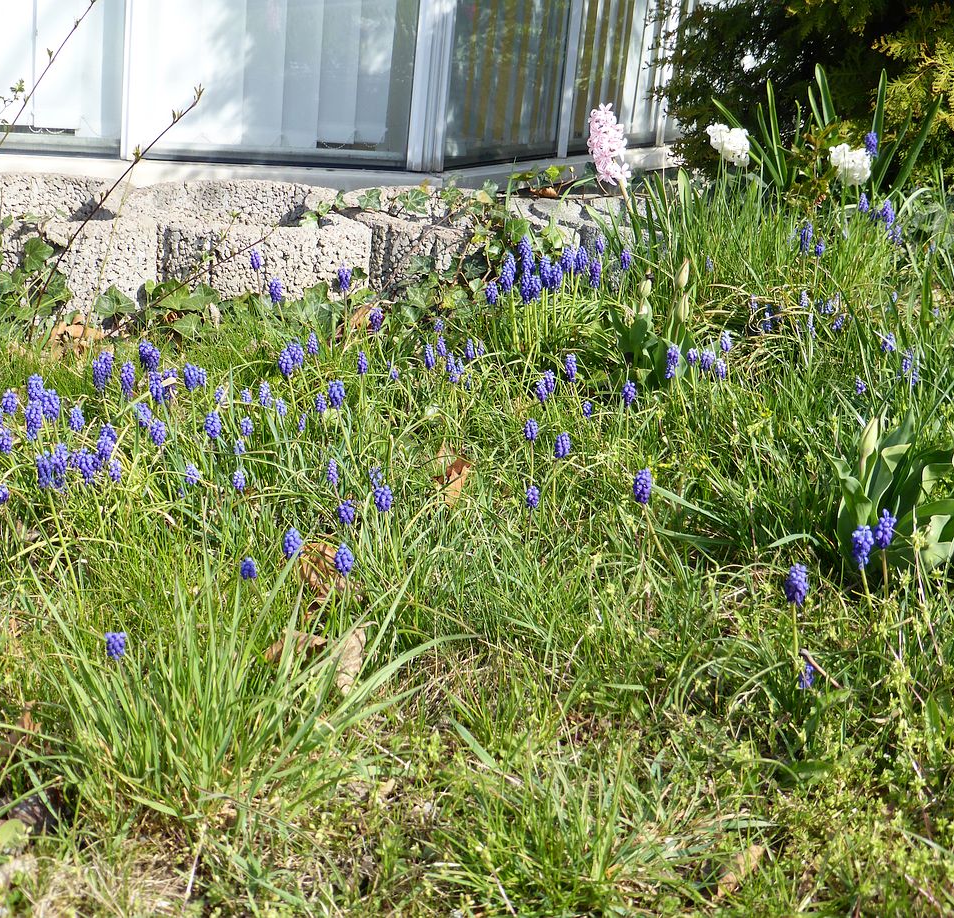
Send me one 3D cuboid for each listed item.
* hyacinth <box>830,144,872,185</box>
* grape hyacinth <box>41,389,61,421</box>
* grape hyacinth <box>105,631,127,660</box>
[{"bbox_3d":[0.725,-0.570,3.150,0.082,0.080,0.072,6,17,0],"label":"hyacinth"},{"bbox_3d":[-0.487,-0.062,1.860,0.019,0.036,0.019,-9,16,0],"label":"grape hyacinth"},{"bbox_3d":[-0.284,0.147,1.280,0.017,0.023,0.017,0,18,0],"label":"grape hyacinth"}]

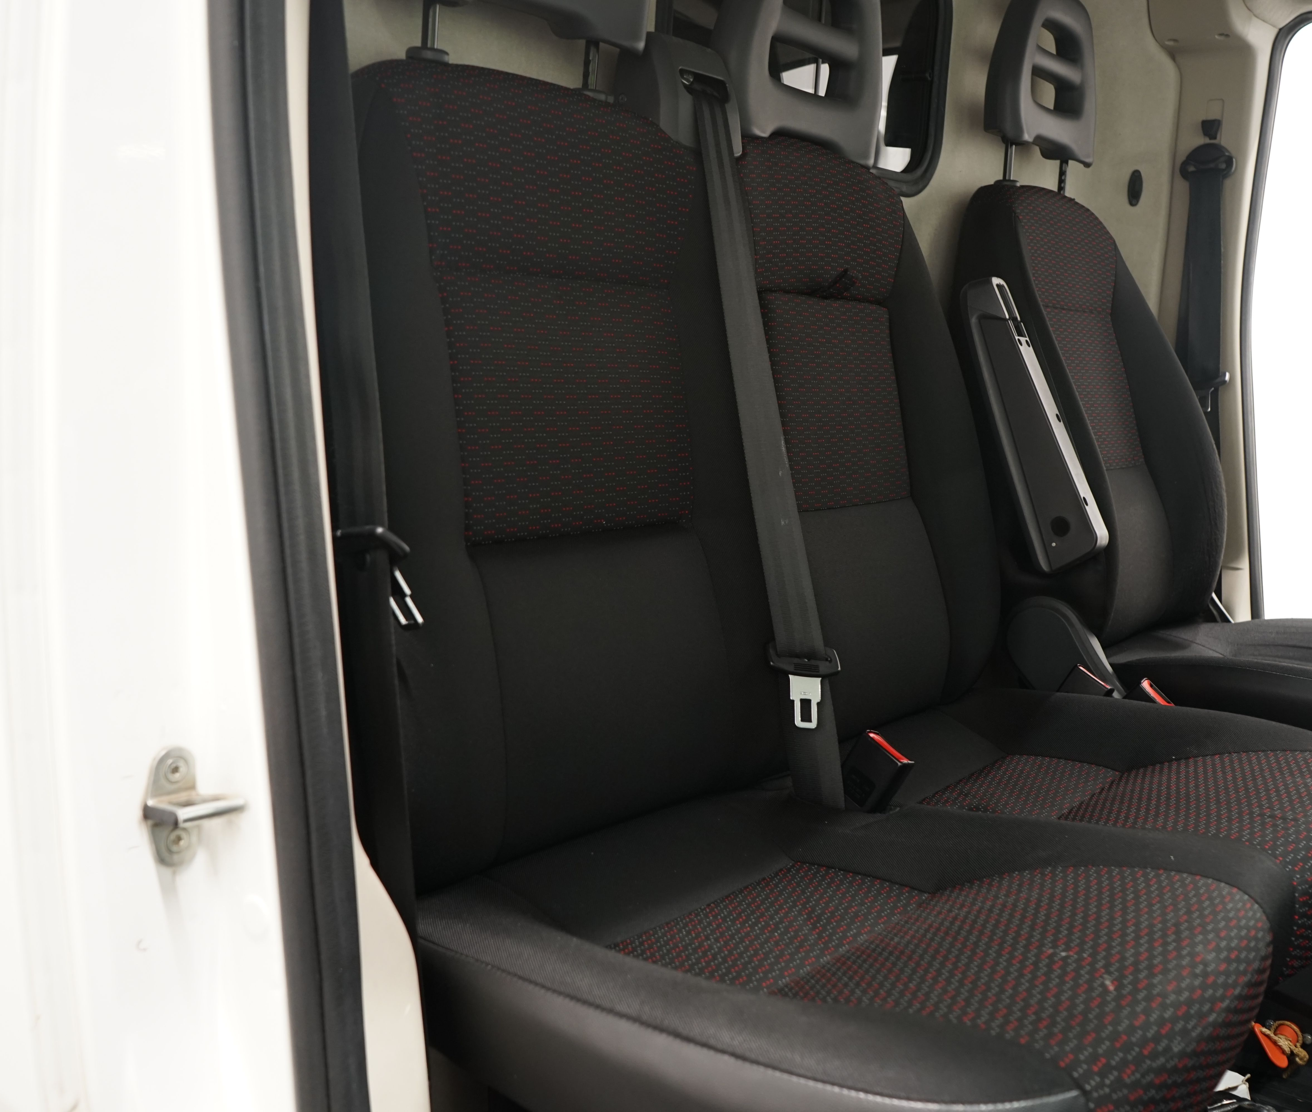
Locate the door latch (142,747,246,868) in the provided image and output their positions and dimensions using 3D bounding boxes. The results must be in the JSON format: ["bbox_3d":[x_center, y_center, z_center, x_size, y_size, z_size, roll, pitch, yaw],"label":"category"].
[{"bbox_3d":[-0.282,0.152,0.820,0.040,0.075,0.044,7,10,43],"label":"door latch"}]

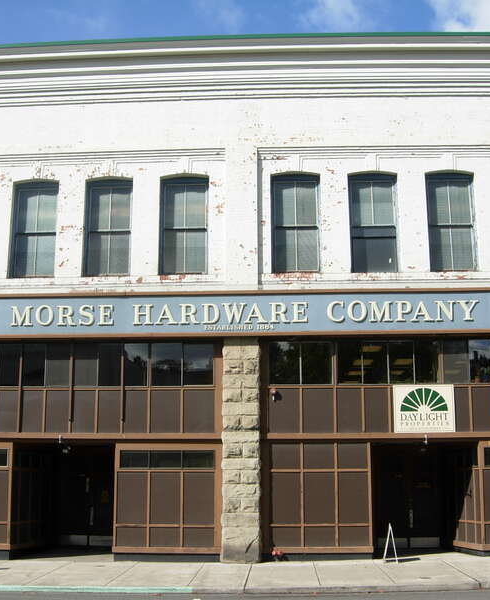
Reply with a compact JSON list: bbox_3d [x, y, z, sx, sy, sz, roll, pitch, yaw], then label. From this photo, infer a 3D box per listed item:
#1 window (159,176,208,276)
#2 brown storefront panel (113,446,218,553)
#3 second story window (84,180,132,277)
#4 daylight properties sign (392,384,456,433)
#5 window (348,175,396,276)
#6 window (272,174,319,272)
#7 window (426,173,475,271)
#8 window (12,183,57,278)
[{"bbox_3d":[-1.453,-1.796,20.006,1.147,2.481,0.200,-1,-11,2],"label":"window"},{"bbox_3d":[-1.723,4.442,18.657,2.396,2.354,0.150,-1,-11,2],"label":"brown storefront panel"},{"bbox_3d":[-3.289,-1.748,20.076,1.144,2.466,0.200,-1,-11,2],"label":"second story window"},{"bbox_3d":[4.029,2.450,18.707,1.350,1.048,0.060,-1,-11,2],"label":"daylight properties sign"},{"bbox_3d":[3.056,-1.836,19.820,1.121,2.469,0.200,-1,-11,2],"label":"window"},{"bbox_3d":[1.216,-1.843,19.901,1.149,2.479,0.200,-1,-11,2],"label":"window"},{"bbox_3d":[4.894,-1.849,19.744,1.105,2.477,0.200,-1,-11,2],"label":"window"},{"bbox_3d":[-5.080,-1.693,20.142,1.107,2.448,0.200,-1,-11,2],"label":"window"}]

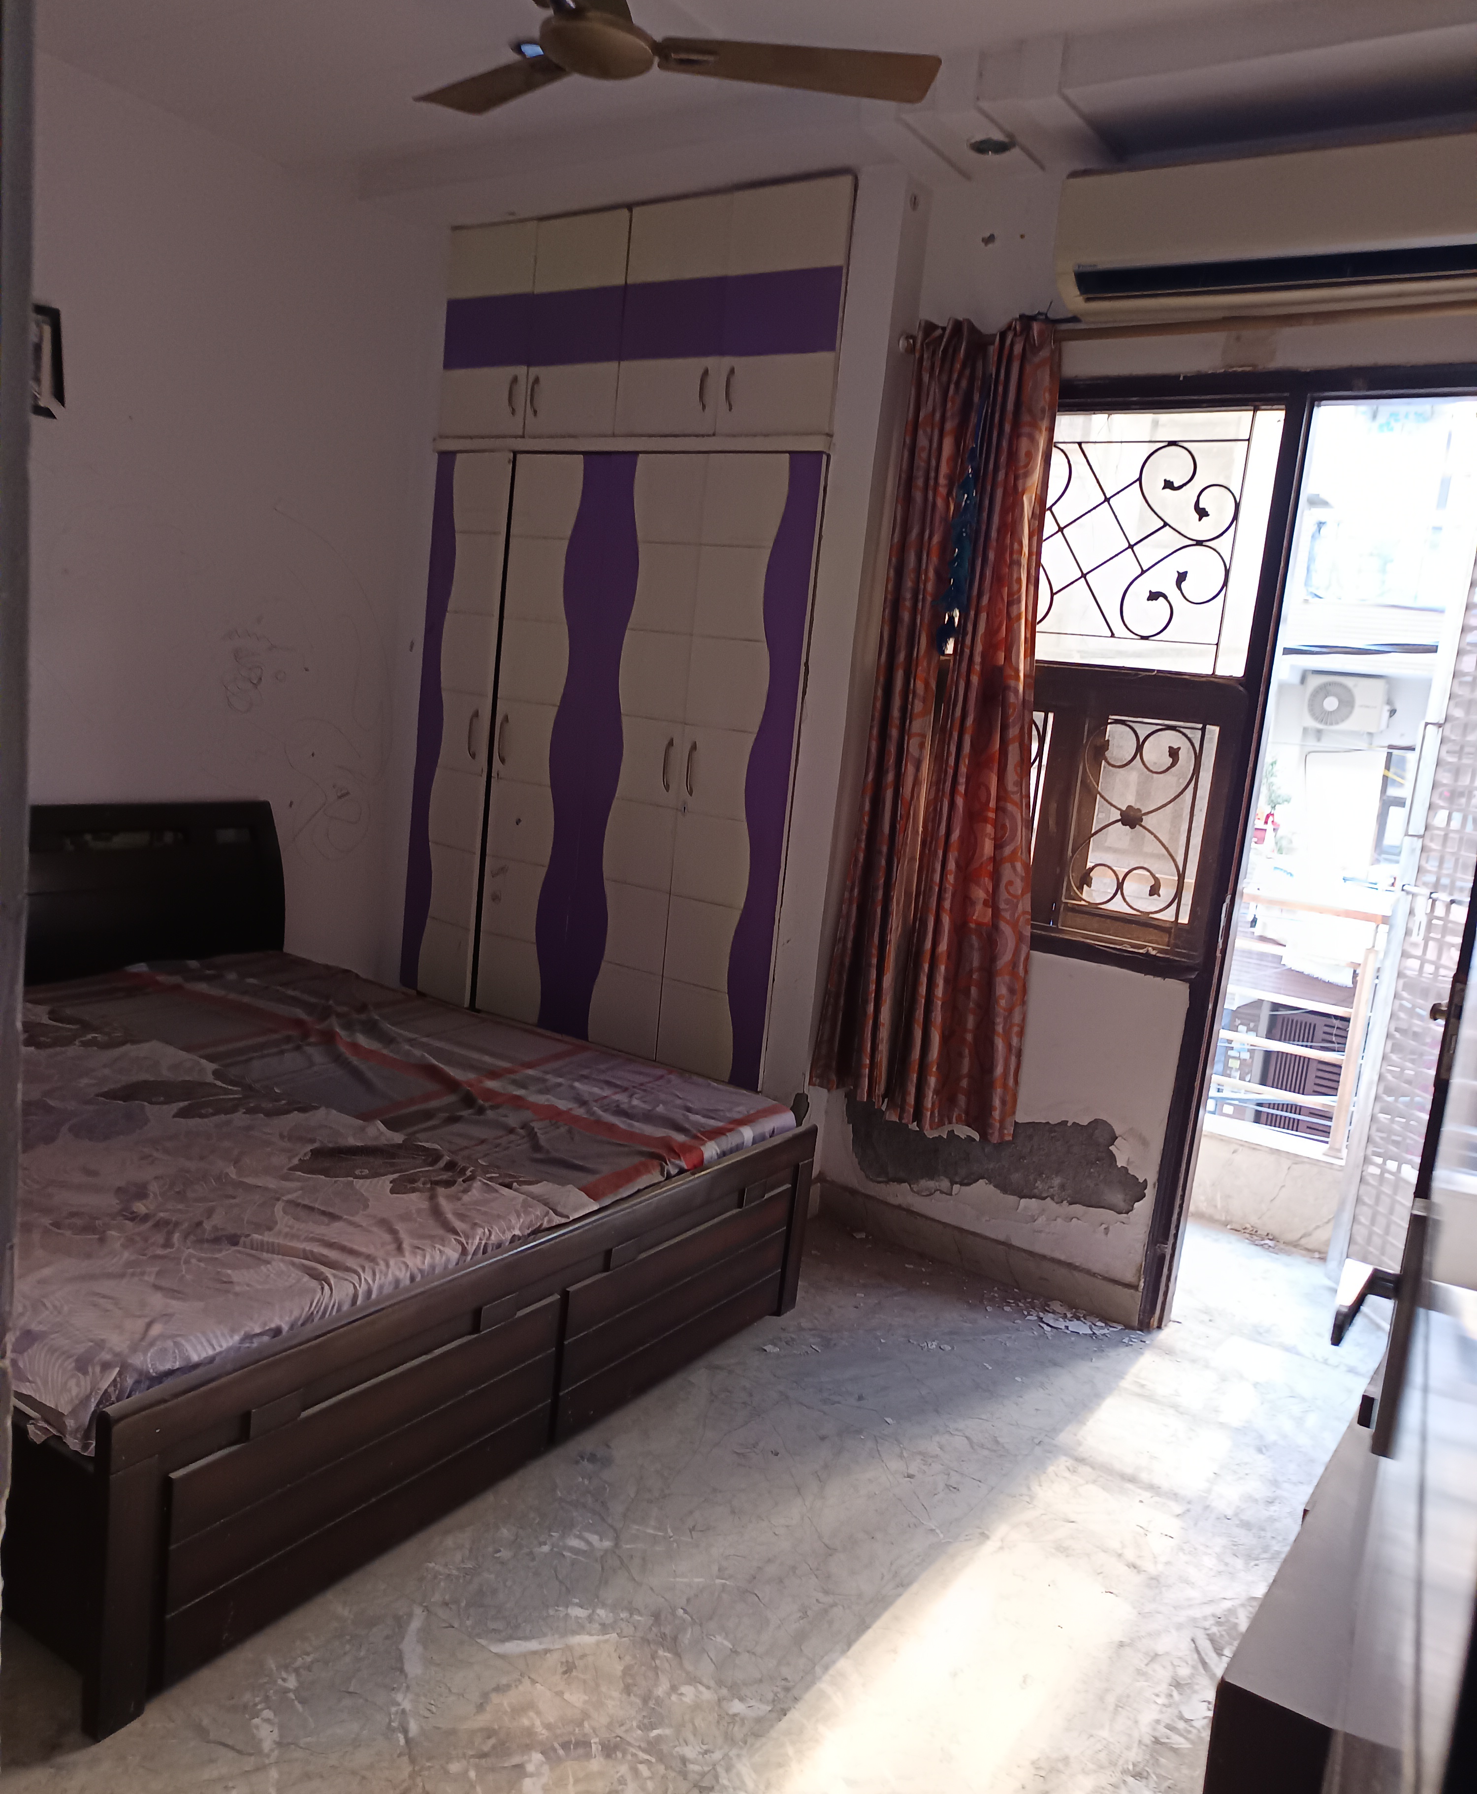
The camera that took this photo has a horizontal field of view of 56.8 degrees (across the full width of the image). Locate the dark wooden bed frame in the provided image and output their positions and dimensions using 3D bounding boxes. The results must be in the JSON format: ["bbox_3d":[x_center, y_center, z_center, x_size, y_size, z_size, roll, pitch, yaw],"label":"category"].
[{"bbox_3d":[-1.160,0.435,3.139,2.027,1.008,1.860,12,11,33],"label":"dark wooden bed frame"}]

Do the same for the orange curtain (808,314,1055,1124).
[{"bbox_3d":[0.577,-0.426,3.581,0.589,2.075,0.147,12,11,33],"label":"orange curtain"}]

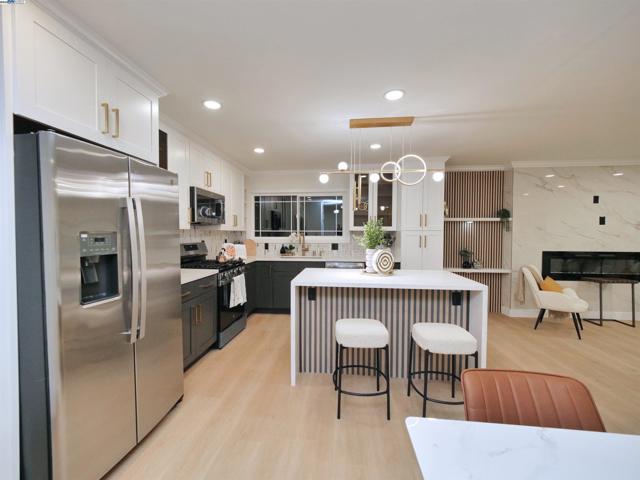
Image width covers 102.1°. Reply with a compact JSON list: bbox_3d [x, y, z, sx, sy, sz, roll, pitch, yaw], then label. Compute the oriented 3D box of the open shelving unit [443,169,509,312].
[{"bbox_3d":[2.513,0.033,4.261,1.080,2.370,0.250,0,2,6],"label":"open shelving unit"}]

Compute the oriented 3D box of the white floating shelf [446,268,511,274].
[{"bbox_3d":[2.532,0.505,4.272,1.060,0.050,0.250,0,2,6],"label":"white floating shelf"}]

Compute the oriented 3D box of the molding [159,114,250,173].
[{"bbox_3d":[-1.422,-1.168,3.518,0.085,0.090,2.450,0,2,6],"label":"molding"}]

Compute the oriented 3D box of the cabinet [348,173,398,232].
[{"bbox_3d":[0.880,-0.637,4.318,0.745,0.980,0.330,0,2,6],"label":"cabinet"}]

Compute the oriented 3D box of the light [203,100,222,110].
[{"bbox_3d":[-0.935,-1.164,2.250,0.165,0.030,0.165,0,2,6],"label":"light"}]

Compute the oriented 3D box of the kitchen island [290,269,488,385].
[{"bbox_3d":[0.592,0.817,2.563,1.606,0.922,0.785,0,2,6],"label":"kitchen island"}]

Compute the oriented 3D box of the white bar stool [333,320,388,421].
[{"bbox_3d":[0.320,0.979,2.029,0.410,0.640,0.390,0,2,1],"label":"white bar stool"}]

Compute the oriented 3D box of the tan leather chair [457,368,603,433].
[{"bbox_3d":[0.753,0.930,0.745,0.470,0.830,0.560,0,2,6],"label":"tan leather chair"}]

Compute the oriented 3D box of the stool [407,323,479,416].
[{"bbox_3d":[0.917,0.979,1.966,0.410,0.640,0.390,0,2,2],"label":"stool"}]

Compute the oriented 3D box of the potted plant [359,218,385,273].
[{"bbox_3d":[0.567,0.060,2.859,0.280,0.590,0.280,0,2,6],"label":"potted plant"}]

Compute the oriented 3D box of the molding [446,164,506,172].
[{"bbox_3d":[2.526,-1.174,4.231,1.030,0.095,0.080,0,2,6],"label":"molding"}]

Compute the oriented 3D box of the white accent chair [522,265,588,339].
[{"bbox_3d":[3.263,0.818,3.604,0.680,0.840,0.580,2,2,45],"label":"white accent chair"}]

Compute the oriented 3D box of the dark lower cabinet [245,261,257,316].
[{"bbox_3d":[-1.359,0.780,3.999,0.600,0.880,0.500,0,2,6],"label":"dark lower cabinet"}]

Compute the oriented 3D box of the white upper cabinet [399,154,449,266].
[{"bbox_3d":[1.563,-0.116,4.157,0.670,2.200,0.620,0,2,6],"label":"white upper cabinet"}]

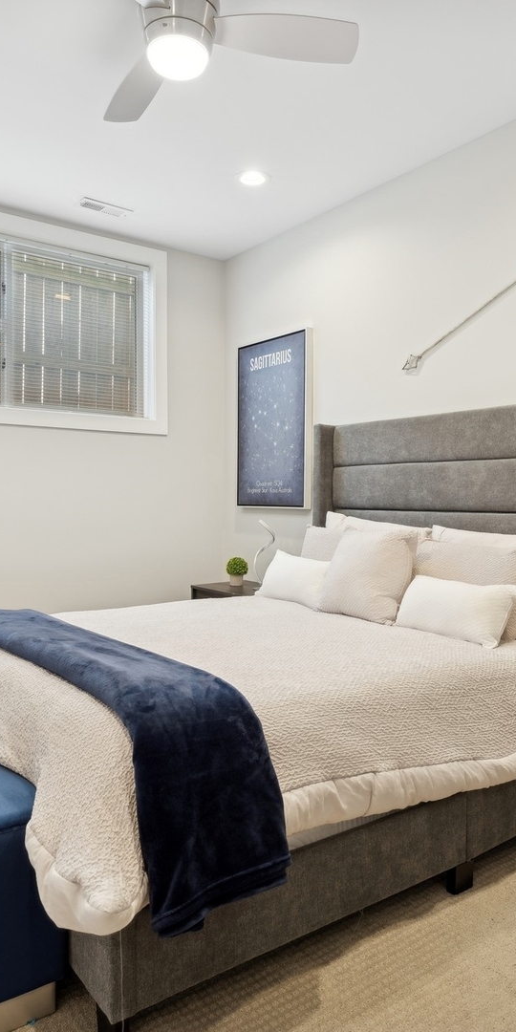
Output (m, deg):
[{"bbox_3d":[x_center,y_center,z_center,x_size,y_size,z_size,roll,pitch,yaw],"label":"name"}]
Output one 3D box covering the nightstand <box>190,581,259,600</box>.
[{"bbox_3d":[-0.065,0.719,4.201,0.444,0.556,0.546,0,1,-36],"label":"nightstand"}]

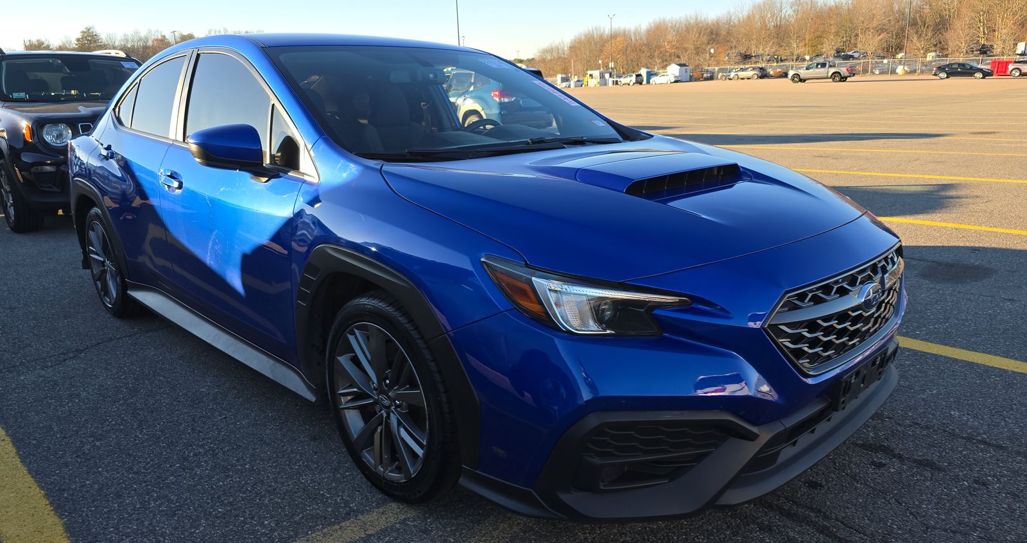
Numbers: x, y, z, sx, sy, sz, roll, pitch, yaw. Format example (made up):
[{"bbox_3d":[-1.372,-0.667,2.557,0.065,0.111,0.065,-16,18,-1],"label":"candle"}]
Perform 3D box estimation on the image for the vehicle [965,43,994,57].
[{"bbox_3d":[62.848,-29.877,92.000,4.400,1.600,1.800,-3,14,-8],"label":"vehicle"}]

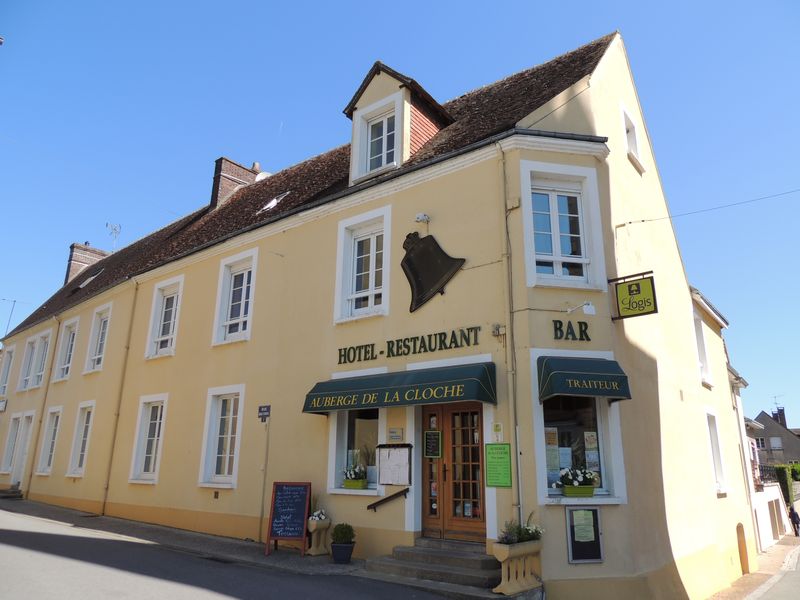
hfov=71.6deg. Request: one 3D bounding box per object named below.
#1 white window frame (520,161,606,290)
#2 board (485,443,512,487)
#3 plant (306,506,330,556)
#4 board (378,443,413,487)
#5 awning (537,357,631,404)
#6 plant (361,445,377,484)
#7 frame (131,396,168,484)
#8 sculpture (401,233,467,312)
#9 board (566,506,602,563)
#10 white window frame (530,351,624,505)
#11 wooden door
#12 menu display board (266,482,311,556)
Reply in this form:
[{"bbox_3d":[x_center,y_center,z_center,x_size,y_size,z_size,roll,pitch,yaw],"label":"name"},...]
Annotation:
[{"bbox_3d":[2.574,-1.170,8.857,1.320,2.130,0.220,3,-16,-9],"label":"white window frame"},{"bbox_3d":[1.440,2.401,8.053,0.400,0.594,0.030,-11,-20,36],"label":"board"},{"bbox_3d":[-1.415,3.976,9.606,0.360,0.780,0.280,14,-21,-39],"label":"plant"},{"bbox_3d":[-0.068,2.710,9.108,0.658,0.635,0.100,-11,-20,36],"label":"board"},{"bbox_3d":[2.592,1.129,7.846,1.120,0.670,0.530,3,-16,-9],"label":"awning"},{"bbox_3d":[-0.538,2.951,9.952,0.320,0.700,0.300,-11,-20,36],"label":"plant"},{"bbox_3d":[-6.267,3.495,14.027,1.331,2.158,0.250,-11,-20,36],"label":"frame"},{"bbox_3d":[0.449,-0.576,9.632,1.340,1.380,0.150,-45,-37,21],"label":"sculpture"},{"bbox_3d":[2.517,3.176,7.501,0.490,0.700,0.060,3,-16,-9],"label":"board"},{"bbox_3d":[2.549,1.821,8.077,1.327,2.147,0.250,4,-17,-10],"label":"white window frame"},{"bbox_3d":[0.879,2.660,8.758,1.250,2.100,0.100,-12,-20,38],"label":"wooden door"},{"bbox_3d":[-1.859,3.792,9.591,0.670,1.130,0.570,-1,-16,7],"label":"menu display board"}]

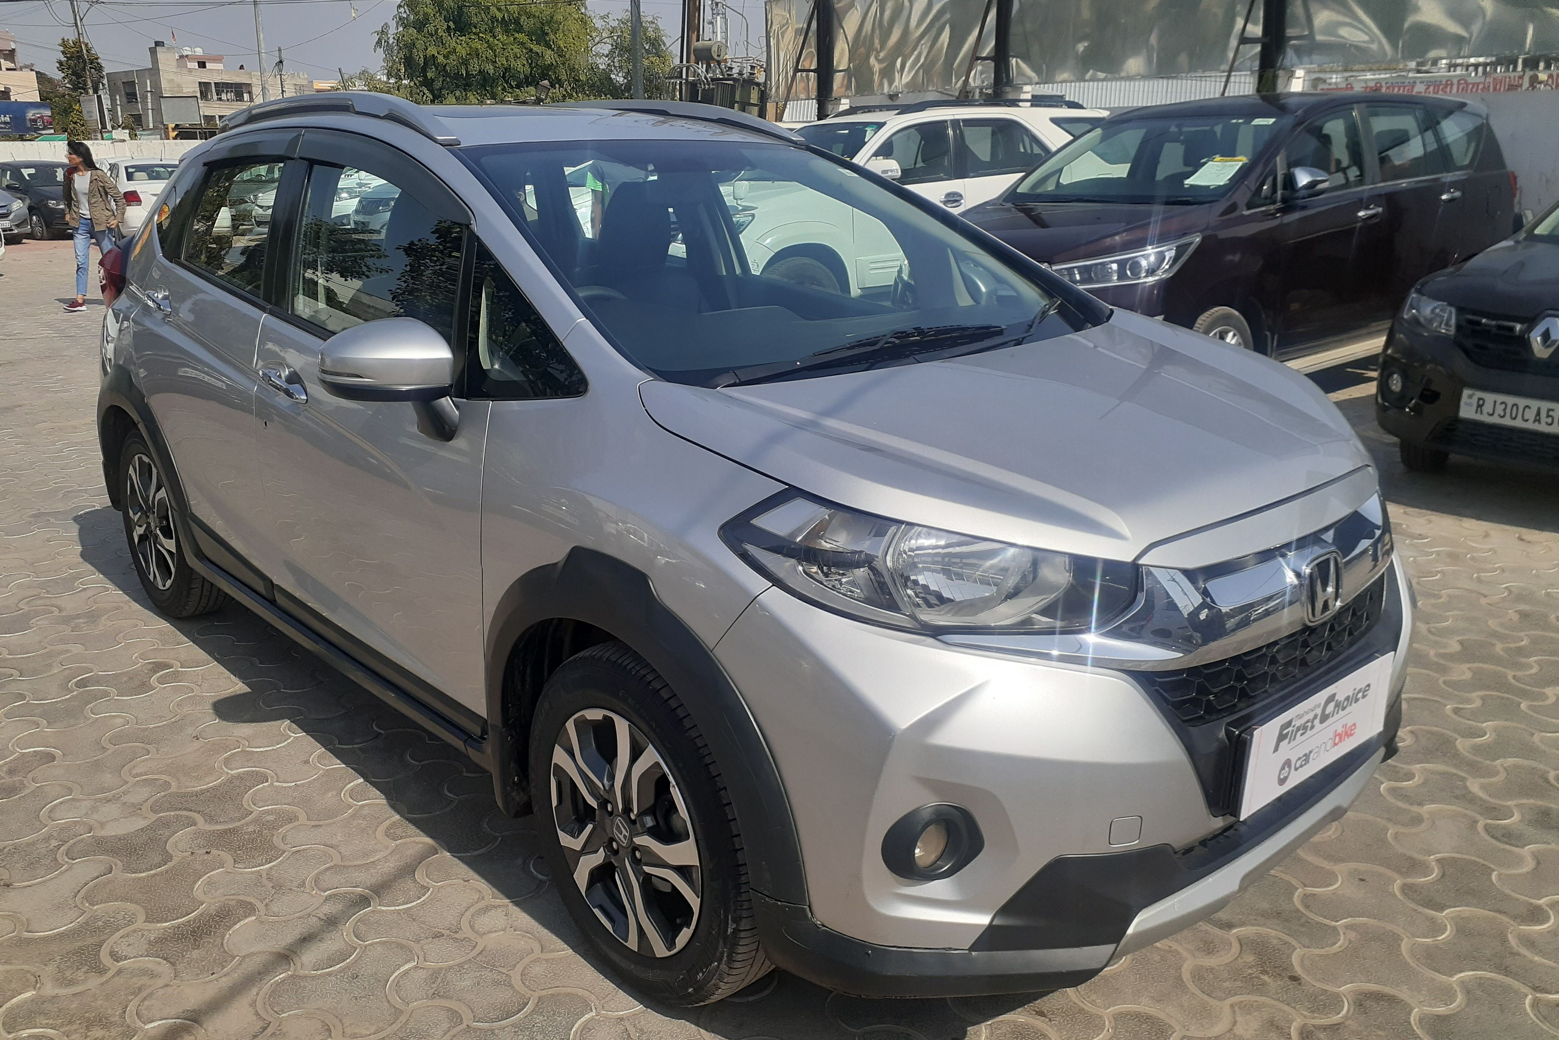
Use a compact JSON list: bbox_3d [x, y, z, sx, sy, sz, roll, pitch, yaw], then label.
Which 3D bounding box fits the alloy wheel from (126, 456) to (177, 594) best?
[{"bbox_3d":[-1.944,-0.002,3.928,0.165,0.440,0.440,-14,21,-41],"label":"alloy wheel"}]

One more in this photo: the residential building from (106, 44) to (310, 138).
[{"bbox_3d":[-52.002,-36.750,111.129,13.200,11.600,12.000,-14,21,-39],"label":"residential building"}]

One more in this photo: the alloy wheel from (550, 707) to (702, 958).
[{"bbox_3d":[-0.213,0.522,2.123,0.165,0.440,0.440,-14,21,-41],"label":"alloy wheel"}]

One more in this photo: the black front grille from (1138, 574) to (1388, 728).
[{"bbox_3d":[0.846,0.189,1.980,0.860,0.130,0.130,-14,21,-41],"label":"black front grille"}]

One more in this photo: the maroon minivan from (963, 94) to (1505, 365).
[{"bbox_3d":[3.070,-1.940,8.130,4.735,1.795,1.830,-13,20,-37],"label":"maroon minivan"}]

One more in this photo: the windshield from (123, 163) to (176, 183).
[{"bbox_3d":[-9.817,-5.490,19.200,1.200,0.140,0.600,-6,49,-20],"label":"windshield"}]

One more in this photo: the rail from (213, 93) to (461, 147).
[{"bbox_3d":[-1.189,-1.021,3.103,0.080,0.140,1.480,-14,21,-41],"label":"rail"}]

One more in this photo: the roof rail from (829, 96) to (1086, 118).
[{"bbox_3d":[1.397,-3.318,9.855,2.200,0.150,1.150,-13,21,-38],"label":"roof rail"}]

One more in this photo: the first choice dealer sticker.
[{"bbox_3d":[0.887,0.341,1.976,0.500,0.152,0.015,-14,21,-41],"label":"first choice dealer sticker"}]

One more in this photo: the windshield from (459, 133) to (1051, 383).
[{"bbox_3d":[-0.003,-0.621,2.708,1.300,0.140,0.970,-14,49,-41],"label":"windshield"}]

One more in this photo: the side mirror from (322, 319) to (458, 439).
[{"bbox_3d":[-0.697,-0.254,2.184,0.245,0.225,0.170,-14,21,-41],"label":"side mirror"}]

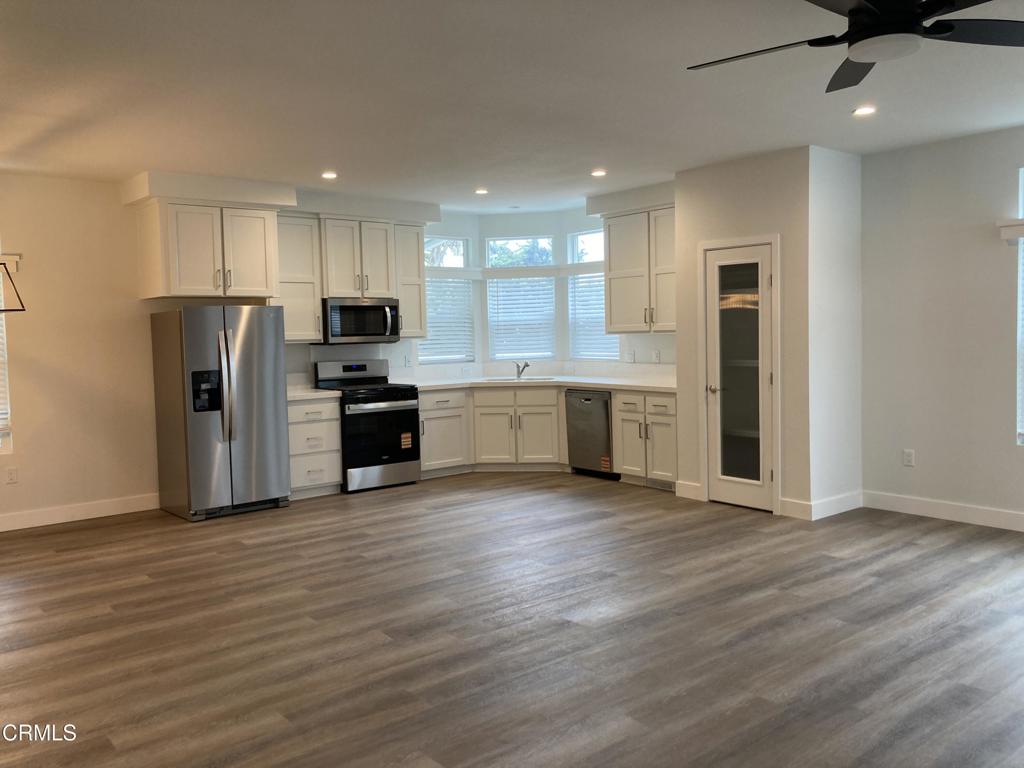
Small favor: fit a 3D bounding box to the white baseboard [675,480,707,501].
[{"bbox_3d":[1.477,0.893,6.901,0.016,0.126,0.310,-4,4,-38],"label":"white baseboard"}]

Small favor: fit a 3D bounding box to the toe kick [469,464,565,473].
[{"bbox_3d":[0.053,0.858,8.465,0.950,0.093,0.025,-1,3,4],"label":"toe kick"}]

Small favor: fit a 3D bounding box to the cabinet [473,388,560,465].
[{"bbox_3d":[0.089,0.393,8.564,0.879,0.780,0.620,-1,4,8],"label":"cabinet"}]

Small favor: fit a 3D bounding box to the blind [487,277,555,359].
[{"bbox_3d":[0.109,-0.733,9.111,0.720,0.895,0.055,-1,4,7],"label":"blind"}]

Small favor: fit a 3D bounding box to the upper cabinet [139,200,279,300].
[{"bbox_3d":[-2.534,-1.085,6.934,0.957,0.739,0.615,-4,5,-39],"label":"upper cabinet"}]

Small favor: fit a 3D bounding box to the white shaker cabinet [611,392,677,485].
[{"bbox_3d":[1.411,0.441,7.519,0.636,0.800,0.760,-4,5,-39],"label":"white shaker cabinet"}]

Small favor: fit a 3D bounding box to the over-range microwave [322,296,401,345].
[{"bbox_3d":[-1.495,-0.602,7.972,0.760,0.413,0.410,-4,4,-38],"label":"over-range microwave"}]

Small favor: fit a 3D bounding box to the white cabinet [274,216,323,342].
[{"bbox_3d":[-2.035,-0.936,7.586,0.515,1.140,0.325,-4,4,-38],"label":"white cabinet"}]

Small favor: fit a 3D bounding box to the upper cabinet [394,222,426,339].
[{"bbox_3d":[-1.096,-1.013,8.317,0.320,1.115,0.340,-4,4,-38],"label":"upper cabinet"}]

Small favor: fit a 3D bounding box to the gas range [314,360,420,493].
[{"bbox_3d":[-1.379,0.374,7.921,0.765,1.190,0.675,-4,4,-38],"label":"gas range"}]

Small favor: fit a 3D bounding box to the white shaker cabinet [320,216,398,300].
[{"bbox_3d":[-1.531,-1.167,7.914,0.792,0.721,0.355,-4,5,-39],"label":"white shaker cabinet"}]

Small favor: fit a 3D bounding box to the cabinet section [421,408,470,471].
[{"bbox_3d":[-0.841,0.526,8.316,0.600,0.590,0.540,-4,4,-39],"label":"cabinet section"}]

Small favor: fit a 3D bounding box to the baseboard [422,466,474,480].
[{"bbox_3d":[-0.657,0.877,8.320,0.670,0.100,0.017,-4,4,-38],"label":"baseboard"}]

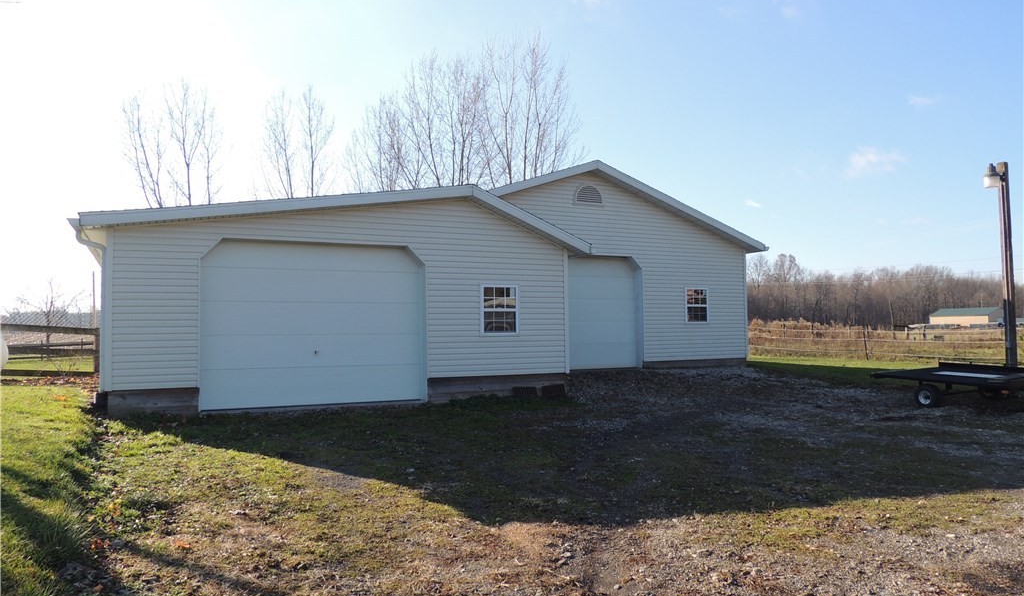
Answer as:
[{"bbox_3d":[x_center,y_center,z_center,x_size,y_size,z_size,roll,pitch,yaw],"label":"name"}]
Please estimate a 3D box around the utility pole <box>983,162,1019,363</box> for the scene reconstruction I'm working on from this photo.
[{"bbox_3d":[8.380,-0.280,12.130,0.500,4.050,0.230,-1,-1,-27],"label":"utility pole"}]

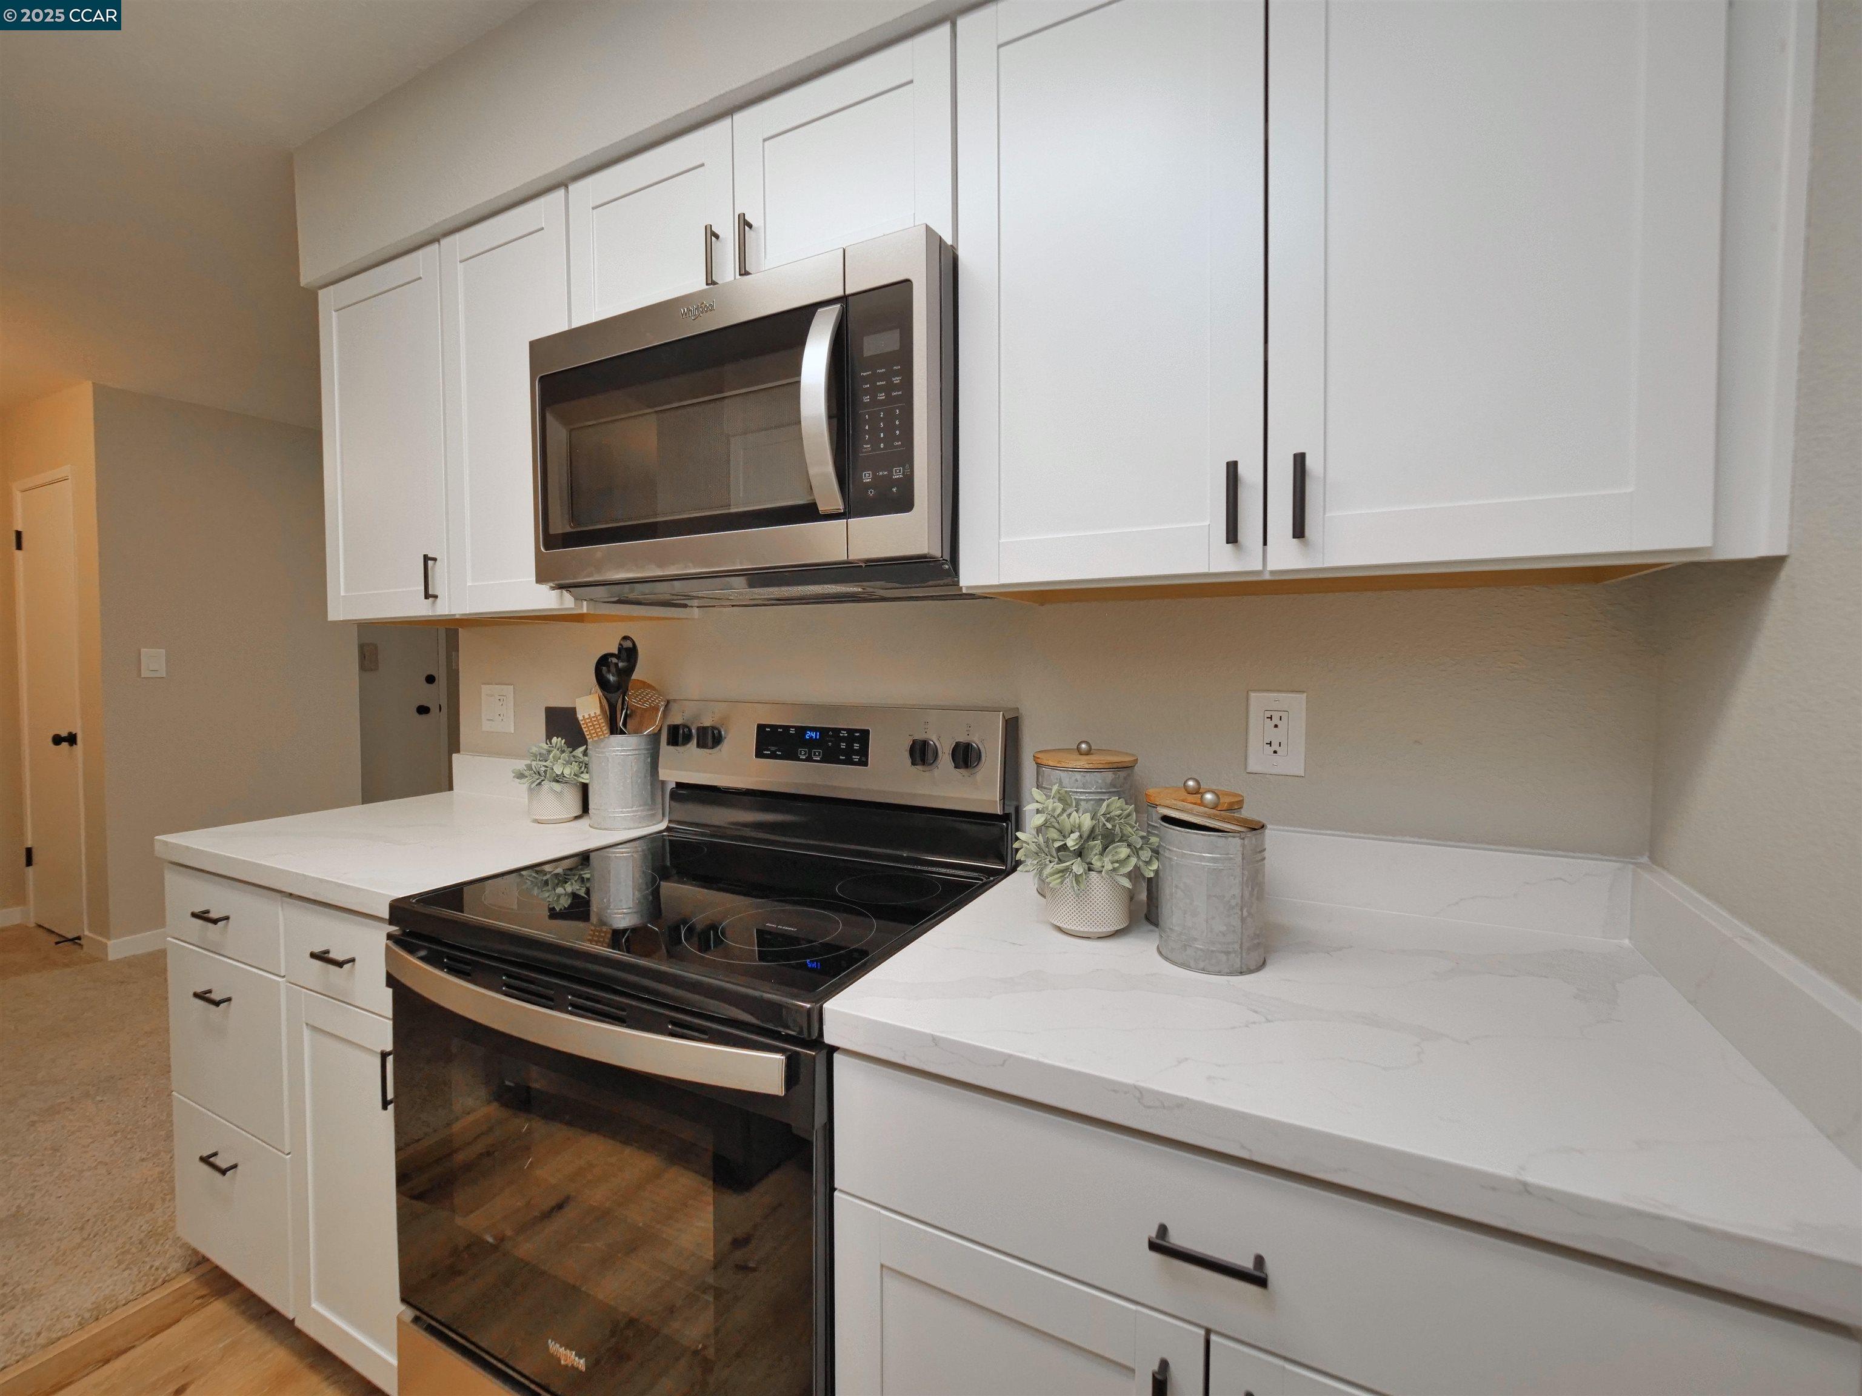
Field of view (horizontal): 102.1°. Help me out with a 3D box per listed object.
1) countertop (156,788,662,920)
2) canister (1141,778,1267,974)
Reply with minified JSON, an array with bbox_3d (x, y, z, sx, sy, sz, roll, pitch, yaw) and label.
[{"bbox_3d":[-1.014,0.285,1.545,0.811,0.040,0.591,1,3,27],"label":"countertop"},{"bbox_3d":[0.327,0.203,0.872,0.122,0.192,0.122,1,3,27],"label":"canister"}]

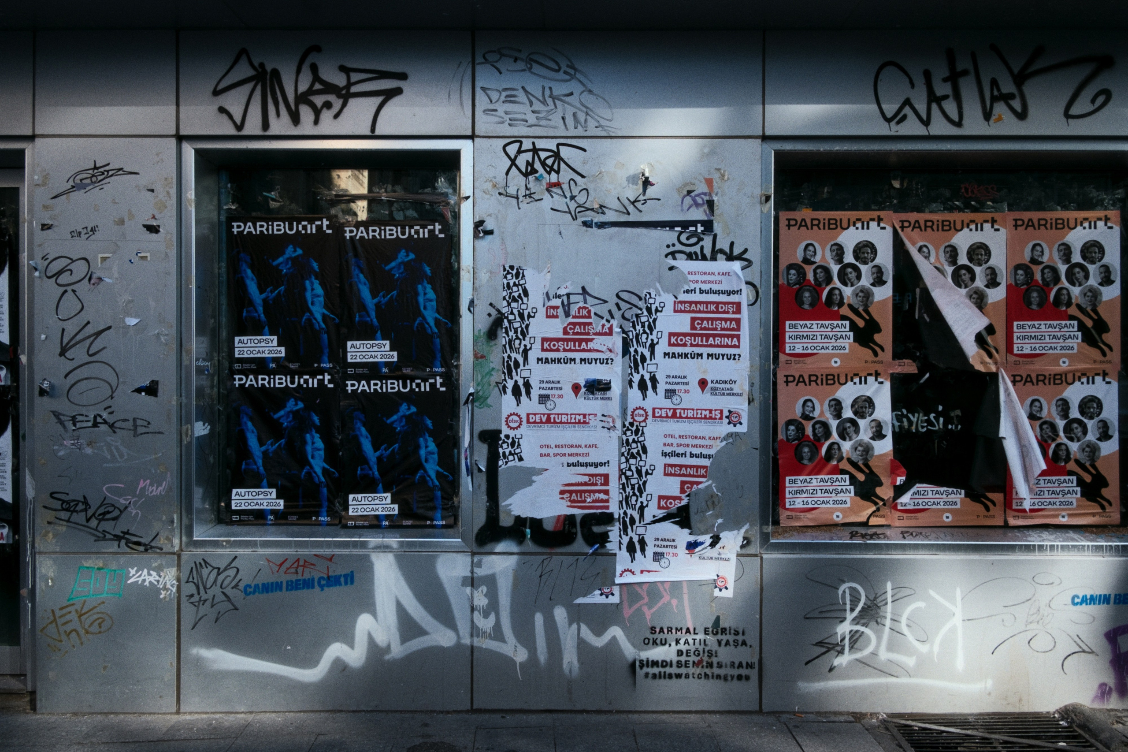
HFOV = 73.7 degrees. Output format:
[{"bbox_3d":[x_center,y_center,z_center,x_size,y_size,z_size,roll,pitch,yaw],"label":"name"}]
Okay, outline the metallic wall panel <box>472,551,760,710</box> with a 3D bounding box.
[{"bbox_3d":[0.215,1.034,3.054,1.161,0.634,0.030,0,1,0],"label":"metallic wall panel"}]

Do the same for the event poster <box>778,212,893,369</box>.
[{"bbox_3d":[1.186,-0.373,3.277,0.493,0.685,0.010,0,1,0],"label":"event poster"}]

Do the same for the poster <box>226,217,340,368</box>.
[{"bbox_3d":[-1.219,-0.359,3.277,0.491,0.664,0.010,0,1,0],"label":"poster"}]

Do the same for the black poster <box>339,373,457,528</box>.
[{"bbox_3d":[-0.725,0.329,3.283,0.512,0.672,0.010,0,1,0],"label":"black poster"}]

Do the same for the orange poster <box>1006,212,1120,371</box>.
[{"bbox_3d":[2.177,-0.371,3.277,0.495,0.689,0.010,0,1,0],"label":"orange poster"}]

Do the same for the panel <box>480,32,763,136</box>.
[{"bbox_3d":[0.220,-1.175,3.034,1.159,0.422,0.030,0,1,0],"label":"panel"}]

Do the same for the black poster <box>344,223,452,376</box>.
[{"bbox_3d":[-0.722,-0.340,3.277,0.492,0.672,0.010,0,1,0],"label":"black poster"}]

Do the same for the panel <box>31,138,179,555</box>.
[{"bbox_3d":[-1.842,-0.123,3.044,0.579,1.674,0.030,0,1,0],"label":"panel"}]

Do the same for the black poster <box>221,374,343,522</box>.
[{"bbox_3d":[-1.222,0.314,3.283,0.498,0.682,0.010,0,1,0],"label":"black poster"}]

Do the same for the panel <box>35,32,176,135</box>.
[{"bbox_3d":[-1.839,-1.176,3.034,0.572,0.418,0.030,0,1,0],"label":"panel"}]

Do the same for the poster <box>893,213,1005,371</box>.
[{"bbox_3d":[1.672,-0.363,3.257,0.492,0.685,0.050,0,1,0],"label":"poster"}]

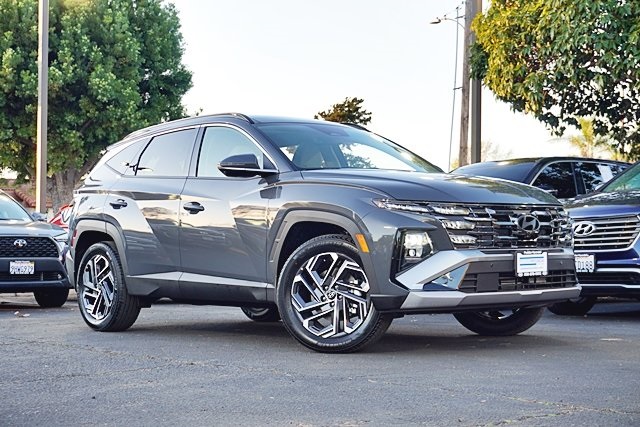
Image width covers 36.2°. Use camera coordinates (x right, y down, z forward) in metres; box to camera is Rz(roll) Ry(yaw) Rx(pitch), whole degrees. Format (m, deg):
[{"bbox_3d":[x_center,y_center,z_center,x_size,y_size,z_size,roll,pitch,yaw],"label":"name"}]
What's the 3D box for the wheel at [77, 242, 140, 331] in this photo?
[{"bbox_3d":[-1.761,0.611,8.143,0.240,0.730,0.740,2,-3,-42],"label":"wheel"}]

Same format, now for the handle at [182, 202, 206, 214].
[{"bbox_3d":[-0.912,-0.036,7.069,0.060,0.080,0.240,1,-3,-42],"label":"handle"}]

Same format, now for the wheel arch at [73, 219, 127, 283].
[{"bbox_3d":[-1.780,0.308,8.077,0.140,0.530,0.900,1,-3,-42],"label":"wheel arch"}]

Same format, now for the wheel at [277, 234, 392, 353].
[{"bbox_3d":[0.102,0.500,6.095,0.740,0.730,0.240,-2,-3,24],"label":"wheel"}]

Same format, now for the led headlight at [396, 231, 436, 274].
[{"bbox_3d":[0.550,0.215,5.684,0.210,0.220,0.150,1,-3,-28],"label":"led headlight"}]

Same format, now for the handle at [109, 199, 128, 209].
[{"bbox_3d":[-1.610,-0.075,7.878,0.060,0.060,0.250,2,-3,-42],"label":"handle"}]

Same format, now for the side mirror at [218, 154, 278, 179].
[{"bbox_3d":[-0.485,-0.311,6.572,0.280,0.165,0.230,1,-3,-42],"label":"side mirror"}]

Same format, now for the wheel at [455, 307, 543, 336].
[{"bbox_3d":[1.298,0.531,7.192,0.730,0.730,0.235,-2,-3,22],"label":"wheel"}]

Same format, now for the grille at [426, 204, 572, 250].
[{"bbox_3d":[1.206,0.086,6.086,1.380,0.280,0.240,2,-3,-42],"label":"grille"}]

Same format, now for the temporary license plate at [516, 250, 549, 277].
[{"bbox_3d":[1.297,0.307,5.978,0.315,0.160,0.025,2,-3,-42],"label":"temporary license plate"}]

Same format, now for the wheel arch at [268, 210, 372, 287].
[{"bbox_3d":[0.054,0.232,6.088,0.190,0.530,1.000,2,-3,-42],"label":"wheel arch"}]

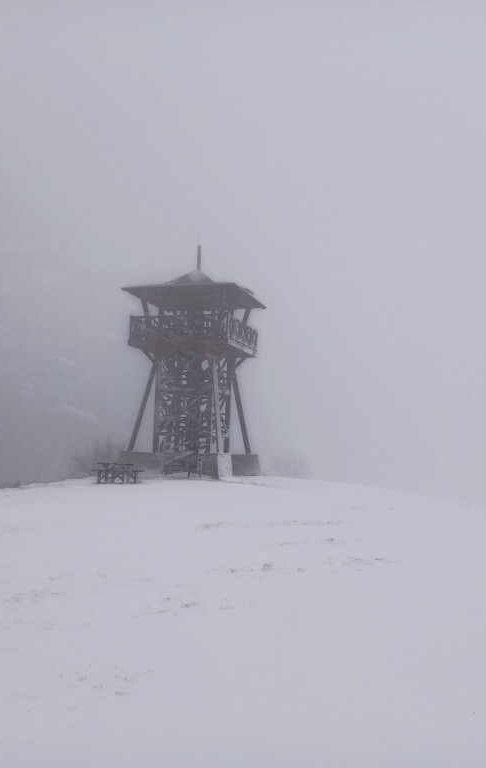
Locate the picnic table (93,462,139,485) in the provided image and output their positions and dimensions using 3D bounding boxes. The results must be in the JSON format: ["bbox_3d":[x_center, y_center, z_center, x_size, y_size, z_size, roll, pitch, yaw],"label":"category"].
[{"bbox_3d":[-4.680,3.376,27.800,1.600,0.760,1.500,0,-6,17],"label":"picnic table"}]

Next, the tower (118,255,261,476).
[{"bbox_3d":[-2.249,-1.178,35.318,5.382,11.095,5.382,0,-6,17],"label":"tower"}]

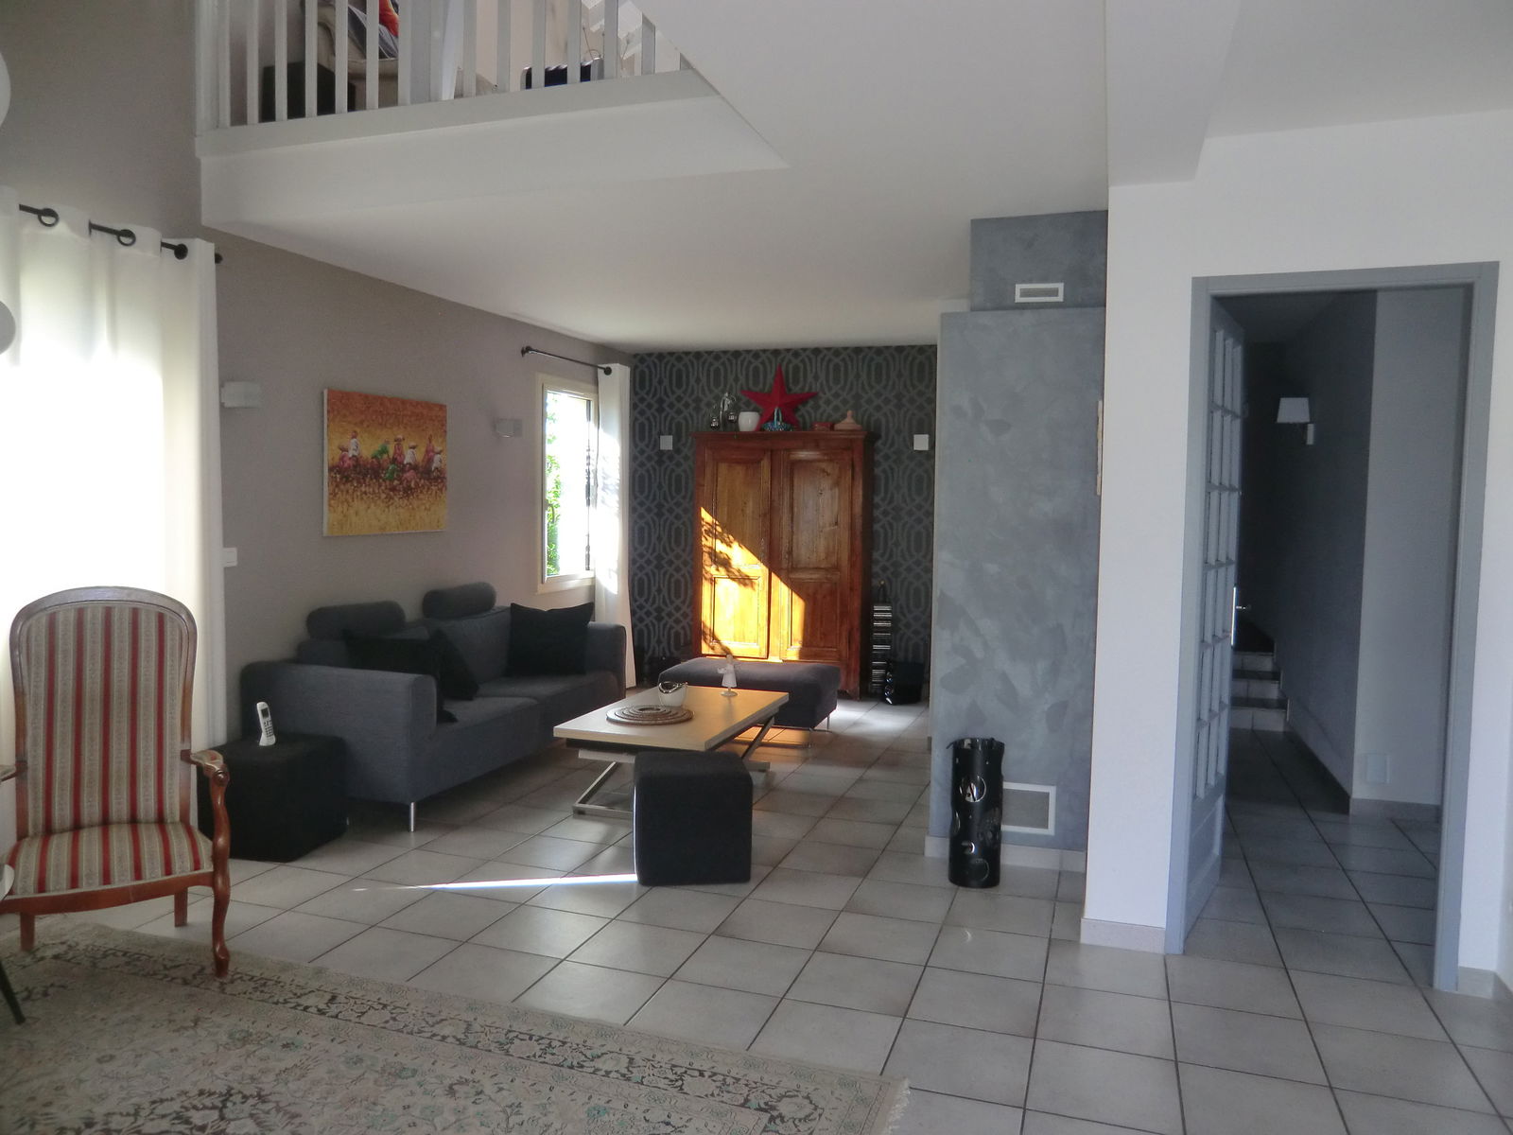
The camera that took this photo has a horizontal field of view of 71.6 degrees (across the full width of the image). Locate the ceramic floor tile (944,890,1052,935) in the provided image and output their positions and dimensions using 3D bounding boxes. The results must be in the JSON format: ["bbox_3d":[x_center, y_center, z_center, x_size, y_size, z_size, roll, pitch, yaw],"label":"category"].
[{"bbox_3d":[0.837,1.182,3.587,0.337,0.010,0.337,2,3,18],"label":"ceramic floor tile"}]

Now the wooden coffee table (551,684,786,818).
[{"bbox_3d":[-0.350,0.877,4.969,0.710,0.405,1.220,2,3,18],"label":"wooden coffee table"}]

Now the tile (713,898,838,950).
[{"bbox_3d":[0.077,1.178,3.472,0.337,0.010,0.337,2,3,18],"label":"tile"}]

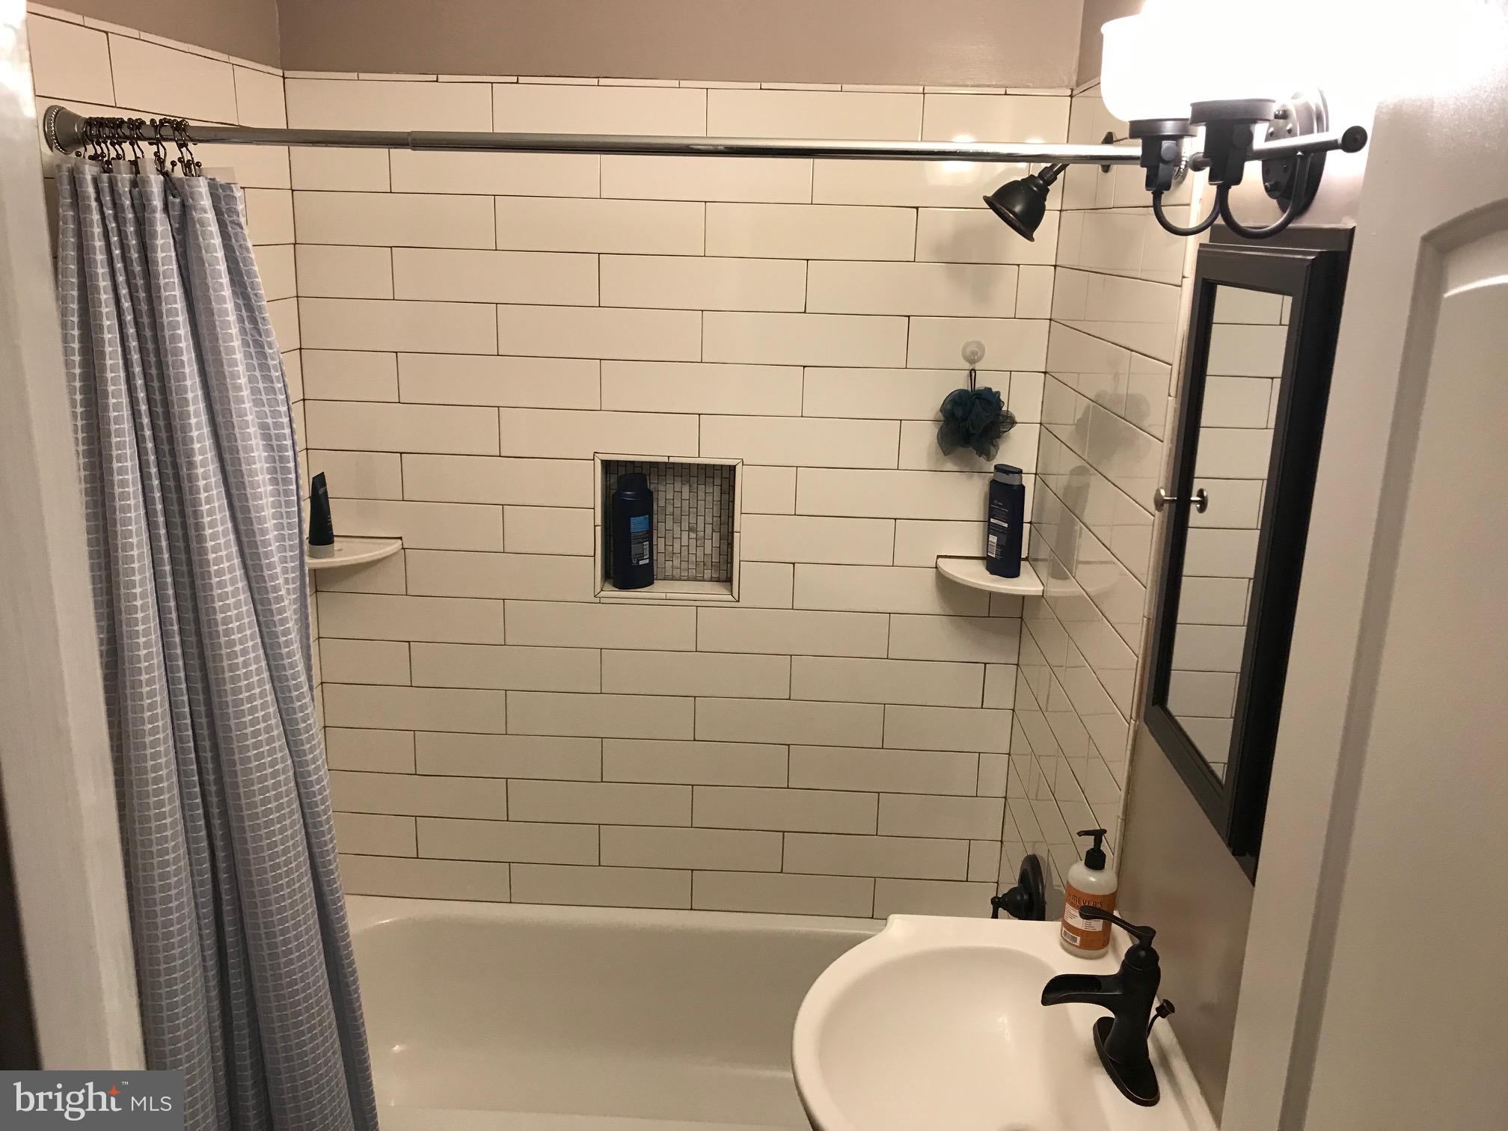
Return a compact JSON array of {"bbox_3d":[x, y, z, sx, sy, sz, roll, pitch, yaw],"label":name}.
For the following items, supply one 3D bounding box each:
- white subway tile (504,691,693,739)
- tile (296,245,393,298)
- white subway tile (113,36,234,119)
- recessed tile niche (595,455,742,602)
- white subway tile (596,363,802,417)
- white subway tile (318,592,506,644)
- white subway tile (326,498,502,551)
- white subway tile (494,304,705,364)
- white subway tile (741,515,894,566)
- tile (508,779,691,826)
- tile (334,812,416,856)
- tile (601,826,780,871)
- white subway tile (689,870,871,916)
[{"bbox_3d":[-0.332,0.325,2.650,0.409,0.101,0.009,2,15,1],"label":"white subway tile"},{"bbox_3d":[-0.808,-0.582,2.416,0.191,0.100,0.009,2,15,1],"label":"tile"},{"bbox_3d":[-0.914,-0.763,1.935,0.009,0.100,0.406,2,16,1],"label":"white subway tile"},{"bbox_3d":[-0.177,-0.087,2.568,0.302,0.305,0.096,2,15,1],"label":"recessed tile niche"},{"bbox_3d":[-0.104,-0.357,2.450,0.406,0.101,0.010,2,15,1],"label":"white subway tile"},{"bbox_3d":[-0.728,0.110,2.600,0.402,0.101,0.010,2,15,1],"label":"white subway tile"},{"bbox_3d":[-0.723,-0.085,2.554,0.402,0.101,0.009,2,15,1],"label":"white subway tile"},{"bbox_3d":[-0.308,-0.463,2.435,0.407,0.101,0.010,2,15,1],"label":"white subway tile"},{"bbox_3d":[0.134,-0.053,2.523,0.319,0.100,0.009,2,15,1],"label":"white subway tile"},{"bbox_3d":[-0.336,0.521,2.686,0.406,0.101,0.010,2,15,1],"label":"tile"},{"bbox_3d":[-0.845,0.603,2.728,0.189,0.100,0.010,2,15,1],"label":"tile"},{"bbox_3d":[-0.136,0.629,2.715,0.406,0.100,0.010,2,15,1],"label":"tile"},{"bbox_3d":[0.065,0.734,2.732,0.406,0.100,0.009,2,15,1],"label":"white subway tile"}]

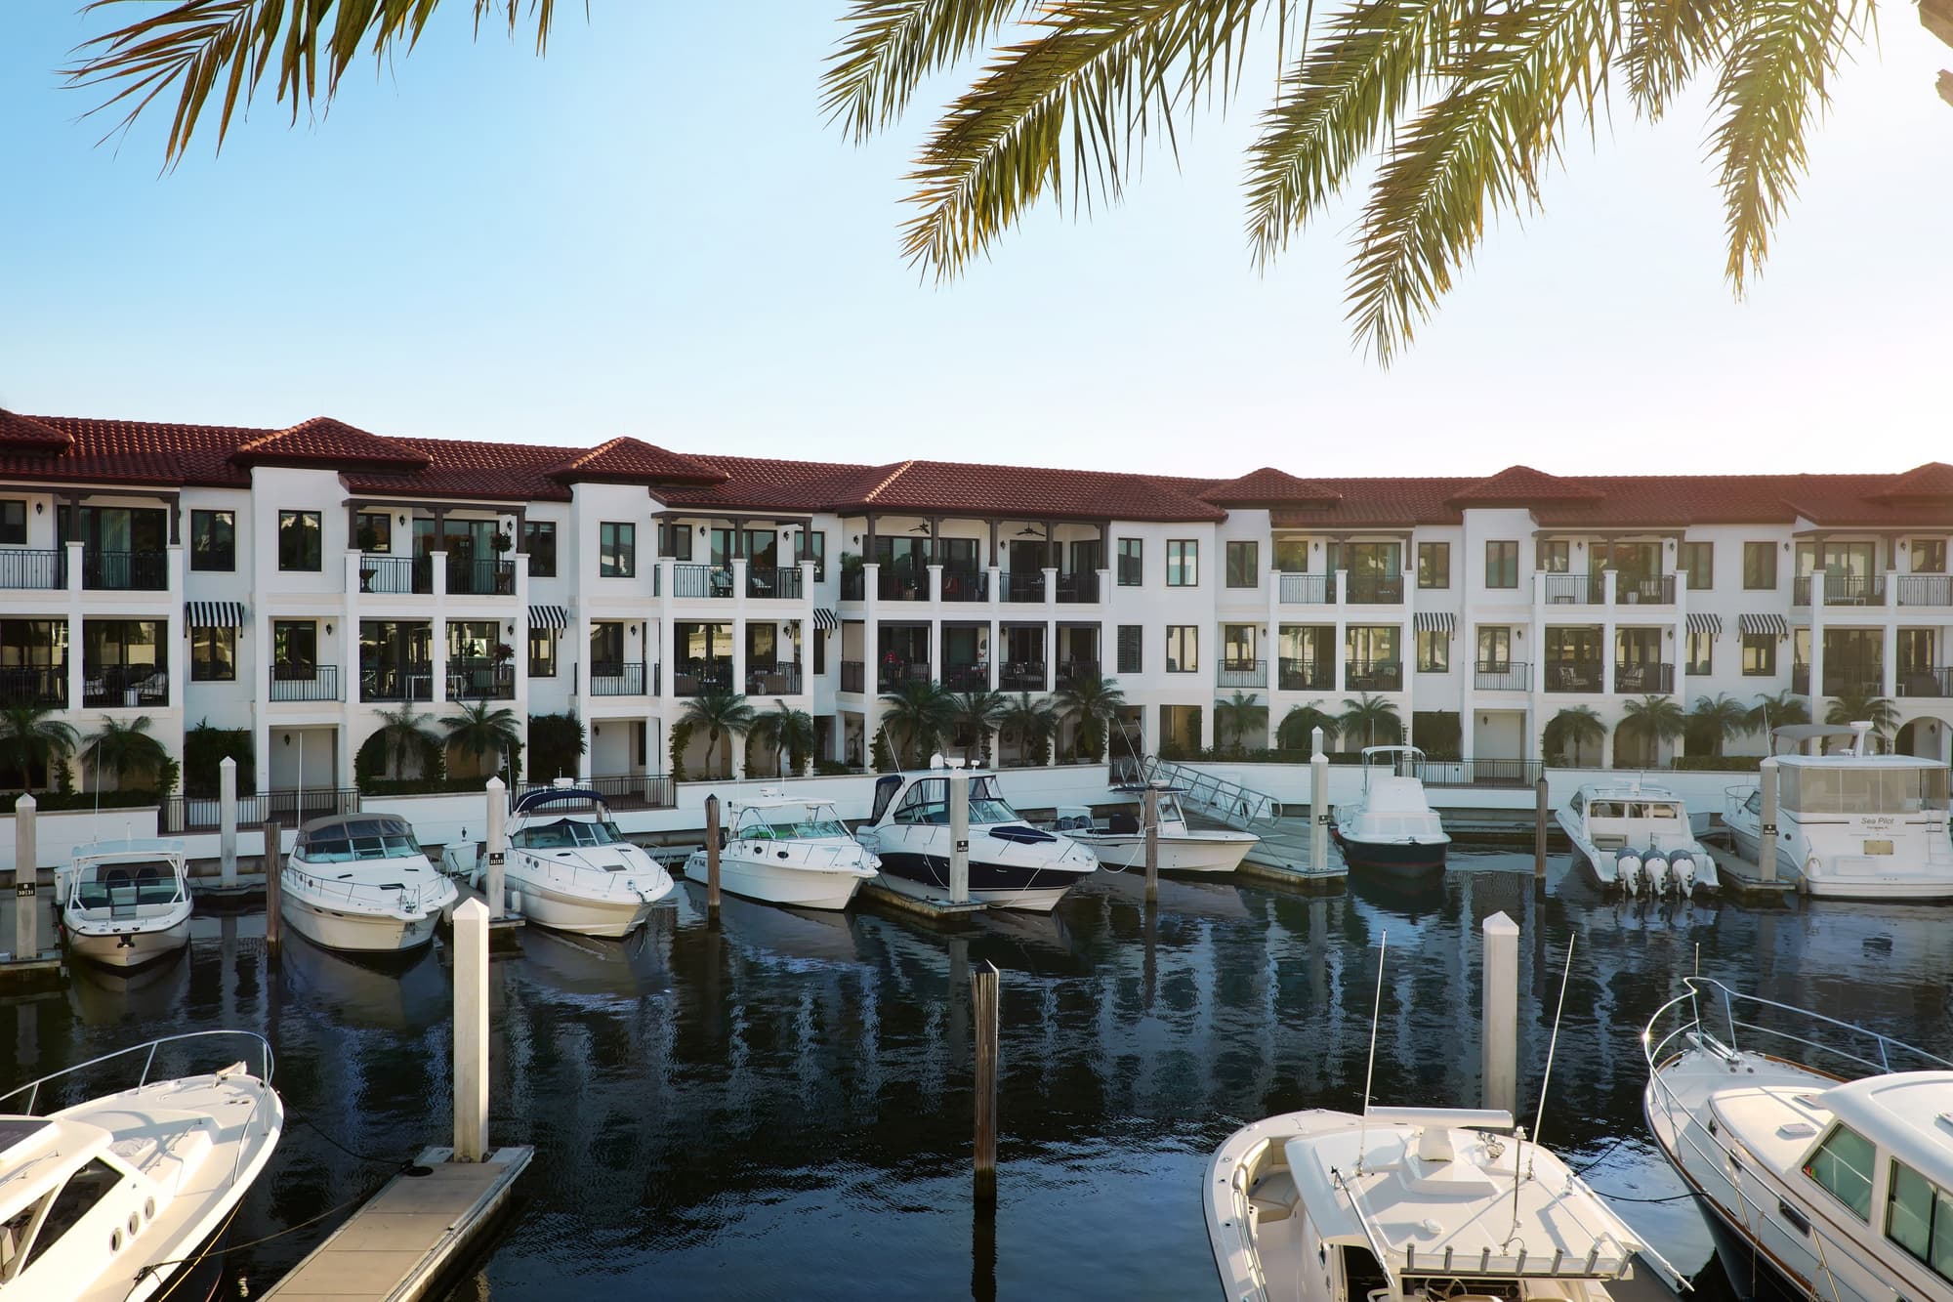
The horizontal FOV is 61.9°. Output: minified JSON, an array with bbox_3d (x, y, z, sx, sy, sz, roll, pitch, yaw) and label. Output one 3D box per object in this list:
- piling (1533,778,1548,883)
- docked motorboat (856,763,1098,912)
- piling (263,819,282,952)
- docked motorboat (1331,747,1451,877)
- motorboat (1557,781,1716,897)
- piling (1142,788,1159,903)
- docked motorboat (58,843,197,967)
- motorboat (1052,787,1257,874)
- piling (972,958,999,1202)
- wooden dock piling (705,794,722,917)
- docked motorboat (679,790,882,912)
[{"bbox_3d":[15.840,5.064,45.558,0.330,3.039,0.330,1,1,19],"label":"piling"},{"bbox_3d":[0.243,4.790,44.095,3.350,3.700,10.300,0,1,-29],"label":"docked motorboat"},{"bbox_3d":[-15.433,5.140,35.700,0.330,2.920,0.330,0,1,-23],"label":"piling"},{"bbox_3d":[13.210,4.791,50.992,3.100,3.600,9.000,0,1,8],"label":"docked motorboat"},{"bbox_3d":[19.815,5.144,49.355,3.400,3.000,10.600,0,1,11],"label":"motorboat"},{"bbox_3d":[4.522,5.009,42.042,0.330,3.161,0.330,0,1,6],"label":"piling"},{"bbox_3d":[-19.157,5.469,36.773,2.550,2.400,7.700,0,1,-27],"label":"docked motorboat"},{"bbox_3d":[5.592,5.276,49.861,2.500,2.600,7.400,-1,1,-45],"label":"motorboat"},{"bbox_3d":[0.121,5.364,20.344,0.330,3.065,0.330,0,1,0],"label":"piling"},{"bbox_3d":[-6.470,5.050,40.023,0.330,3.047,0.330,0,1,0],"label":"wooden dock piling"},{"bbox_3d":[-4.860,5.175,43.681,2.800,2.900,8.900,0,1,-32],"label":"docked motorboat"}]

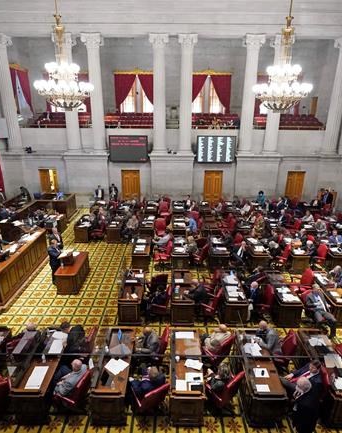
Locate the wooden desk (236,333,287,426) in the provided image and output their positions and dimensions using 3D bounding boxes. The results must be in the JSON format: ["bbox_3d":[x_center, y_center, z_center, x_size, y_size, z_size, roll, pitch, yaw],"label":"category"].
[{"bbox_3d":[1.960,3.554,6.569,0.690,0.750,1.900,0,18,1],"label":"wooden desk"}]

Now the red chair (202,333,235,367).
[{"bbox_3d":[1.072,3.187,6.815,0.640,1.030,0.660,-15,23,-38],"label":"red chair"}]

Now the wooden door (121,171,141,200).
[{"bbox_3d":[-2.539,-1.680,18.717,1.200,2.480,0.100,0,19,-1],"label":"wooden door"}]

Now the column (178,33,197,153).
[{"bbox_3d":[1.005,-7.538,18.372,1.250,6.823,1.200,0,18,0],"label":"column"}]

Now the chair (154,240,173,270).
[{"bbox_3d":[-0.305,1.573,11.998,0.690,1.080,0.670,1,18,3],"label":"chair"}]

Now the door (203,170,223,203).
[{"bbox_3d":[2.884,-1.887,19.801,1.231,2.498,0.120,1,19,0],"label":"door"}]

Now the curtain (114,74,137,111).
[{"bbox_3d":[-3.140,-8.516,20.501,1.580,2.750,0.250,0,19,-1],"label":"curtain"}]

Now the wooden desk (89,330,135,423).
[{"bbox_3d":[-1.177,3.465,6.428,0.680,0.800,1.820,1,19,1],"label":"wooden desk"}]

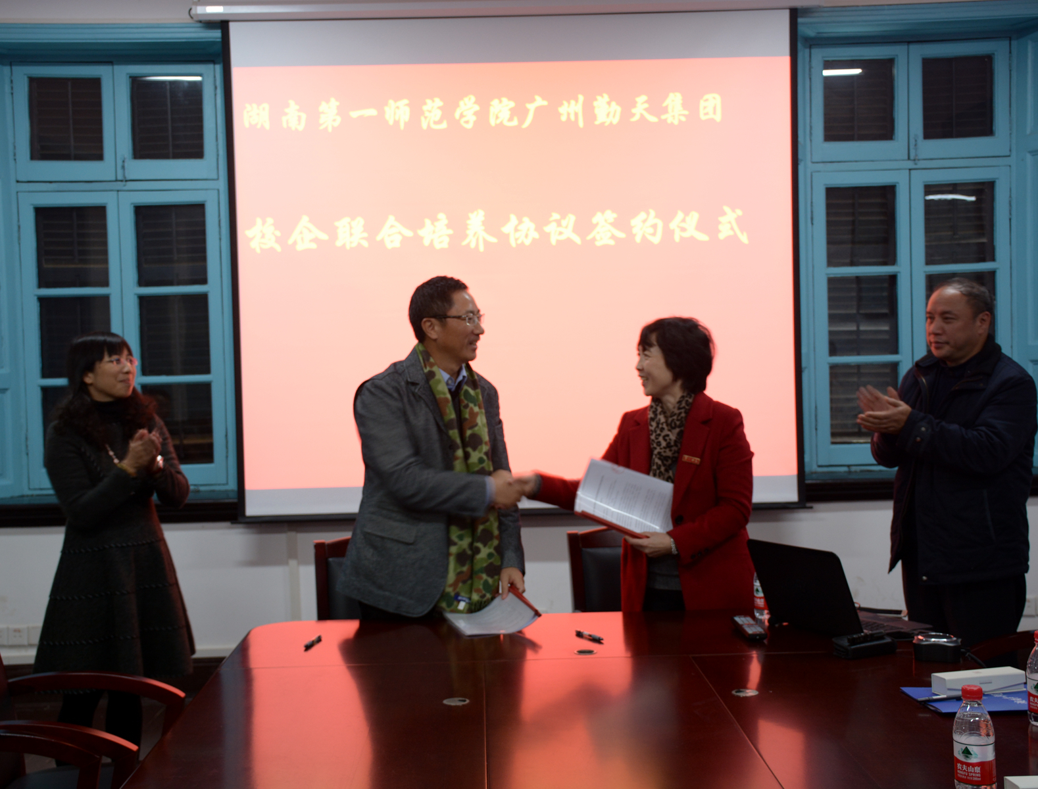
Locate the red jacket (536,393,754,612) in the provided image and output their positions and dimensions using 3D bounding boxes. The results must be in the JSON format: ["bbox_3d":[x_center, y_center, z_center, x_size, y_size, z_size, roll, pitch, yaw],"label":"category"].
[{"bbox_3d":[0.365,0.372,3.740,0.560,0.740,0.420,0,3,29],"label":"red jacket"}]

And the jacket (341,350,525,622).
[{"bbox_3d":[-0.235,0.257,3.730,0.530,0.760,0.420,-3,3,-36],"label":"jacket"}]

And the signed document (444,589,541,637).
[{"bbox_3d":[-0.076,0.577,3.500,0.205,0.070,0.300,-2,2,-15],"label":"signed document"}]

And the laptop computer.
[{"bbox_3d":[0.811,0.483,3.344,0.313,0.228,0.335,-3,3,-29],"label":"laptop computer"}]

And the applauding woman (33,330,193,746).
[{"bbox_3d":[-1.304,0.584,4.250,0.500,1.560,0.440,-3,3,-41],"label":"applauding woman"}]

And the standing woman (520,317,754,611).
[{"bbox_3d":[0.365,0.567,3.740,0.580,1.560,0.460,0,3,29],"label":"standing woman"}]

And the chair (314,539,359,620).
[{"bbox_3d":[-0.380,0.900,3.970,0.590,0.910,0.600,-1,2,-1],"label":"chair"}]

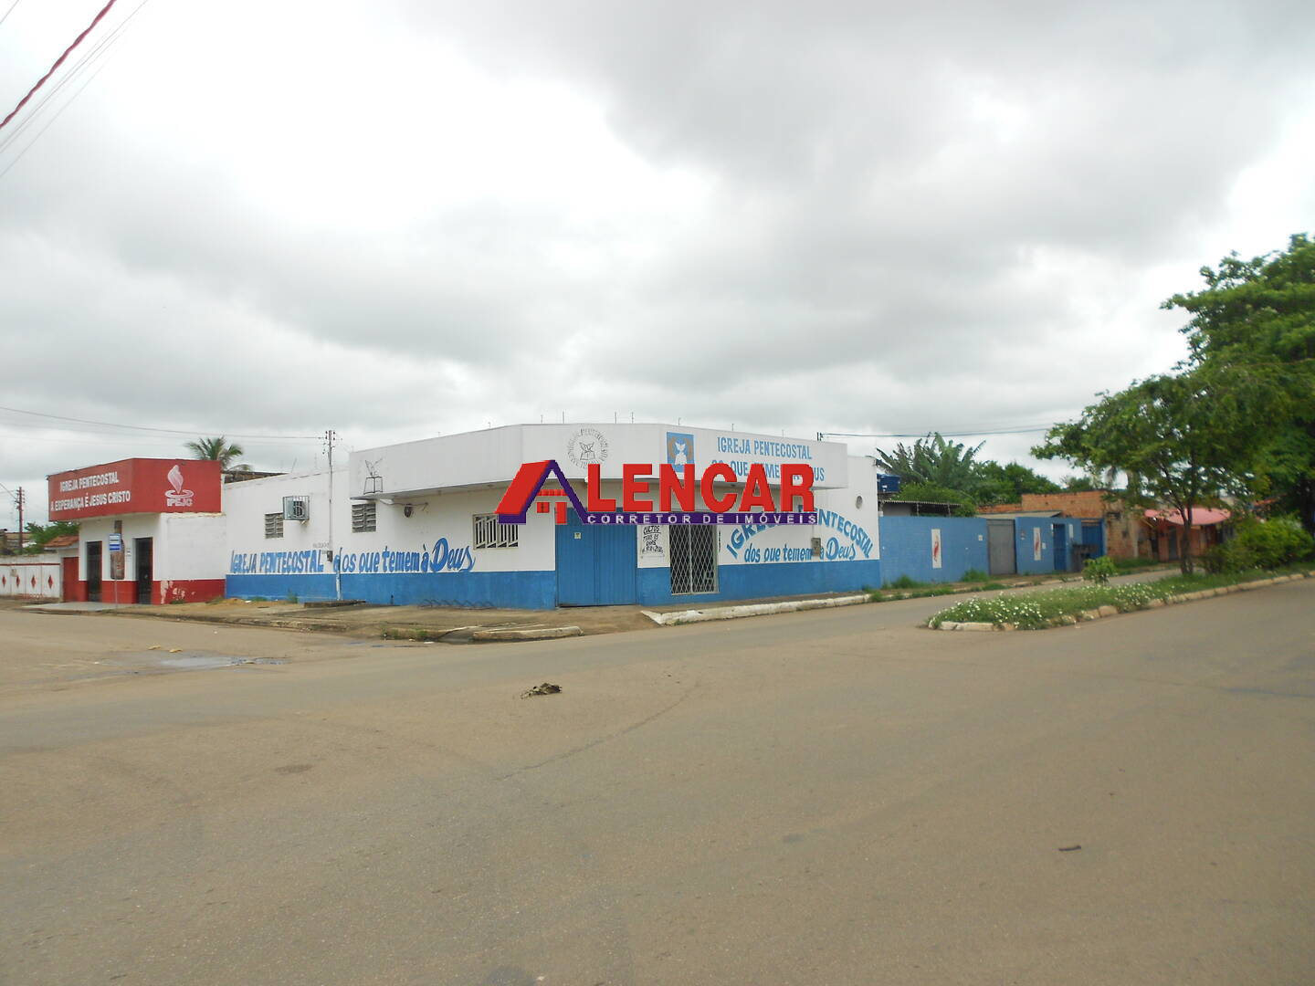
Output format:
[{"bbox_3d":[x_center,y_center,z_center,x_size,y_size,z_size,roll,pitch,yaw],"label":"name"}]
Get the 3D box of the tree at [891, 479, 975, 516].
[{"bbox_3d":[12.687,1.624,44.861,3.900,4.428,3.800,-2,-4,16],"label":"tree"}]

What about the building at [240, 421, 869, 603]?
[{"bbox_3d":[-4.330,1.279,34.079,20.710,4.484,14.250,-5,-5,43],"label":"building"}]

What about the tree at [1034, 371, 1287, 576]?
[{"bbox_3d":[17.587,-0.726,34.263,8.100,7.429,7.600,-3,-4,27],"label":"tree"}]

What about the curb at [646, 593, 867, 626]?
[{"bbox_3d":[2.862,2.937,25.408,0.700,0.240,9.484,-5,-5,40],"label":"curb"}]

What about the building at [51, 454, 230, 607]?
[{"bbox_3d":[-17.232,1.570,36.174,7.100,4.680,6.500,-4,-5,40],"label":"building"}]

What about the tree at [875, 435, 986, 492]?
[{"bbox_3d":[11.953,0.527,42.802,4.830,6.212,4.800,-2,-4,16],"label":"tree"}]

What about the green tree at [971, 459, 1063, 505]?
[{"bbox_3d":[19.593,1.184,53.811,5.600,5.921,5.400,-3,-4,20],"label":"green tree"}]

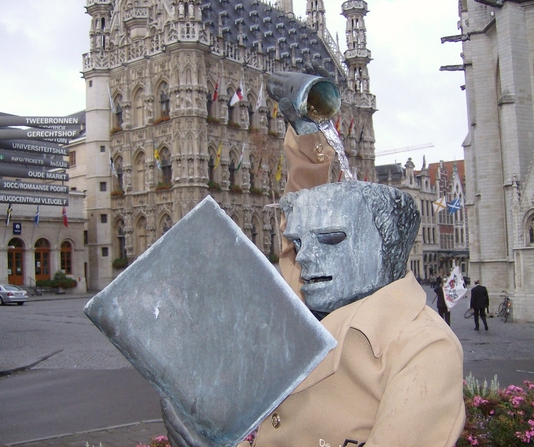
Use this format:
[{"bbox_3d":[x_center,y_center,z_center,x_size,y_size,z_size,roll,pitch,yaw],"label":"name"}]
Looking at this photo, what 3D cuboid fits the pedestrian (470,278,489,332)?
[{"bbox_3d":[7.326,2.819,21.400,0.570,1.740,0.420,-2,-4,5],"label":"pedestrian"}]

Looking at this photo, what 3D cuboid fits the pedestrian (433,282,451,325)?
[{"bbox_3d":[6.079,2.901,21.500,0.560,1.730,0.400,-2,-4,3],"label":"pedestrian"}]

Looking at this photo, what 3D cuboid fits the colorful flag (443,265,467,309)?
[{"bbox_3d":[6.420,2.231,21.200,0.880,1.500,0.350,-3,-4,15],"label":"colorful flag"}]

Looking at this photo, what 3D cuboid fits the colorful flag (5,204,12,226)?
[{"bbox_3d":[-21.154,-0.778,51.000,0.400,2.000,0.550,-5,-5,39],"label":"colorful flag"}]

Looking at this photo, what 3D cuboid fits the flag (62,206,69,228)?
[{"bbox_3d":[-17.709,-0.746,54.600,0.400,2.050,0.600,-5,-5,39],"label":"flag"}]

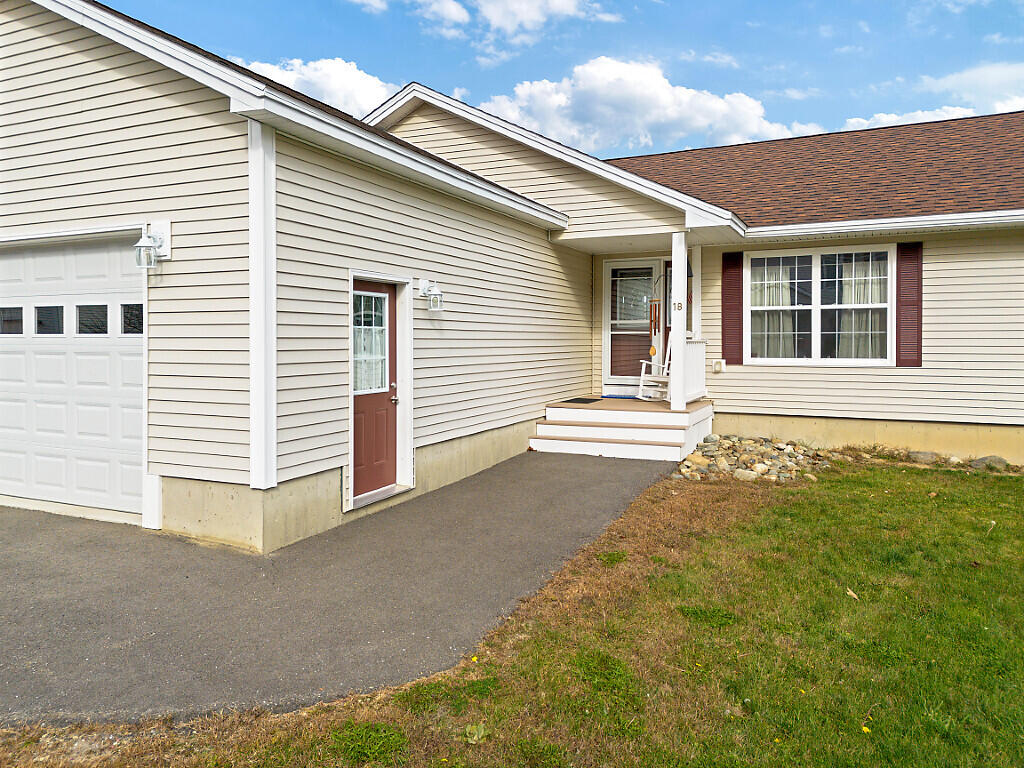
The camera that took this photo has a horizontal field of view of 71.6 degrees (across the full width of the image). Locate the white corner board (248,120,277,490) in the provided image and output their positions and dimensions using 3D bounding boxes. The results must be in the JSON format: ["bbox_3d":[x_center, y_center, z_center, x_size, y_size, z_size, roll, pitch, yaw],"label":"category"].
[{"bbox_3d":[-1.908,-0.600,5.450,0.143,2.780,0.141,1,3,25],"label":"white corner board"}]

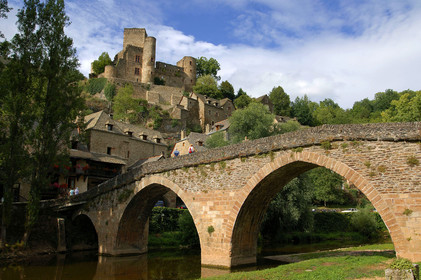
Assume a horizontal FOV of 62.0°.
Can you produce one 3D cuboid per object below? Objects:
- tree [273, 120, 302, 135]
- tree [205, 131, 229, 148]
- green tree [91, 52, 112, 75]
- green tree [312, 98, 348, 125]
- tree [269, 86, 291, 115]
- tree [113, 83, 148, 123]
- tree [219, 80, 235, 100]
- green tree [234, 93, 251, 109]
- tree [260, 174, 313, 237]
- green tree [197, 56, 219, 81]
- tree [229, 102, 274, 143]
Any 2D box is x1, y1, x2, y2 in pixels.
[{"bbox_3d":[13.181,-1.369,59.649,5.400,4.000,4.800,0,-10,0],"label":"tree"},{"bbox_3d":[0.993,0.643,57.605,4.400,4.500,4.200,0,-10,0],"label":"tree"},{"bbox_3d":[-42.916,-30.021,137.211,8.800,9.000,8.400,0,-10,0],"label":"green tree"},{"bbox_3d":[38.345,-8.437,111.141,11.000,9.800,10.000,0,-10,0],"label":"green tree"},{"bbox_3d":[21.650,-11.770,110.000,6.900,9.840,7.000,0,-12,0],"label":"tree"},{"bbox_3d":[-23.280,-10.910,102.000,10.480,11.410,9.500,0,-12,0],"label":"tree"},{"bbox_3d":[5.480,-16.600,120.000,6.160,7.380,6.000,0,-12,0],"label":"tree"},{"bbox_3d":[10.168,-11.683,107.474,5.600,6.000,5.400,0,-10,0],"label":"green tree"},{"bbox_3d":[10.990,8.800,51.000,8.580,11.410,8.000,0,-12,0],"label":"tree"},{"bbox_3d":[-1.478,-29.597,146.992,11.000,11.500,10.500,0,-10,0],"label":"green tree"},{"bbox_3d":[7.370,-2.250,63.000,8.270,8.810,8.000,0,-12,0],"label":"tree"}]

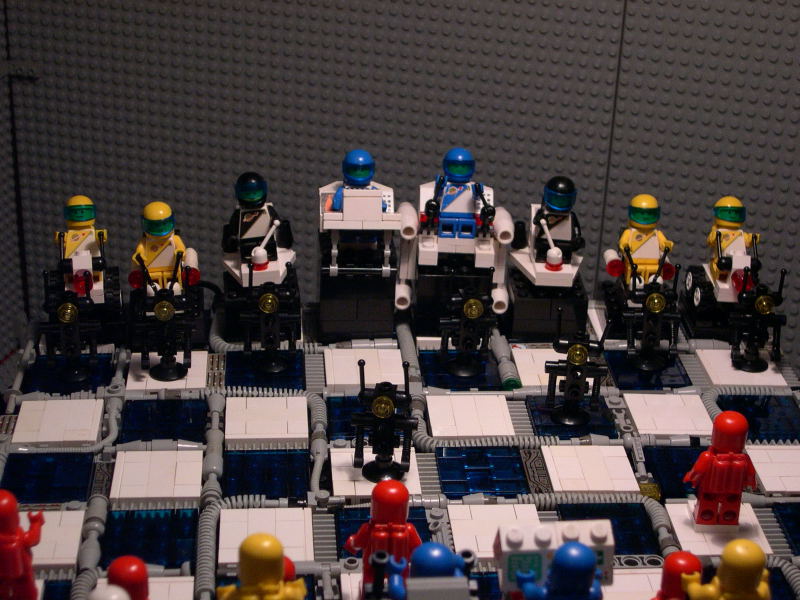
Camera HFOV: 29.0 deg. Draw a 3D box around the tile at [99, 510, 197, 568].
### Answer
[{"bbox_3d":[-0.086,0.083,0.531,0.032,0.004,0.032,0,26,-5],"label":"tile"}]

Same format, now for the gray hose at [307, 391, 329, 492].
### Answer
[{"bbox_3d":[-0.031,0.054,0.592,0.009,0.007,0.073,0,26,-5],"label":"gray hose"}]

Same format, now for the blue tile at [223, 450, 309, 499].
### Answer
[{"bbox_3d":[-0.050,0.067,0.578,0.032,0.004,0.032,0,27,-5],"label":"blue tile"}]

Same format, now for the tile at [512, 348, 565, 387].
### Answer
[{"bbox_3d":[0.066,0.030,0.658,0.032,0.004,0.032,0,27,-5],"label":"tile"}]

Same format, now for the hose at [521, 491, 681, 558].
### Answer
[{"bbox_3d":[0.070,0.081,0.557,0.053,0.007,0.036,0,27,-5],"label":"hose"}]

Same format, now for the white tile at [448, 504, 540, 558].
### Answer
[{"bbox_3d":[0.033,0.082,0.540,0.032,0.003,0.032,0,26,-5],"label":"white tile"}]

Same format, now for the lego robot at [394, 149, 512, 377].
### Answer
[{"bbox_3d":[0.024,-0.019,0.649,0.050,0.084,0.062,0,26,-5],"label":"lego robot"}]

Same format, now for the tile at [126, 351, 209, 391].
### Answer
[{"bbox_3d":[-0.095,0.030,0.638,0.032,0.003,0.032,0,26,-5],"label":"tile"}]

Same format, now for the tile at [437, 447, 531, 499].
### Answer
[{"bbox_3d":[0.031,0.065,0.577,0.032,0.004,0.032,0,26,-5],"label":"tile"}]

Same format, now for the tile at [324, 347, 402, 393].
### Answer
[{"bbox_3d":[-0.015,0.030,0.651,0.032,0.004,0.032,0,27,-5],"label":"tile"}]

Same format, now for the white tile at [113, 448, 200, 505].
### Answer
[{"bbox_3d":[-0.089,0.065,0.567,0.032,0.003,0.032,0,26,-5],"label":"white tile"}]

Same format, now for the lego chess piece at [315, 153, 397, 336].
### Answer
[{"bbox_3d":[-0.017,-0.026,0.663,0.034,0.081,0.034,0,26,-5],"label":"lego chess piece"}]

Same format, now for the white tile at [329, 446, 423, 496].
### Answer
[{"bbox_3d":[-0.009,0.066,0.581,0.032,0.004,0.032,0,27,-5],"label":"white tile"}]

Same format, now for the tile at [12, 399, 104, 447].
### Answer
[{"bbox_3d":[-0.132,0.048,0.600,0.032,0.004,0.032,0,26,-5],"label":"tile"}]

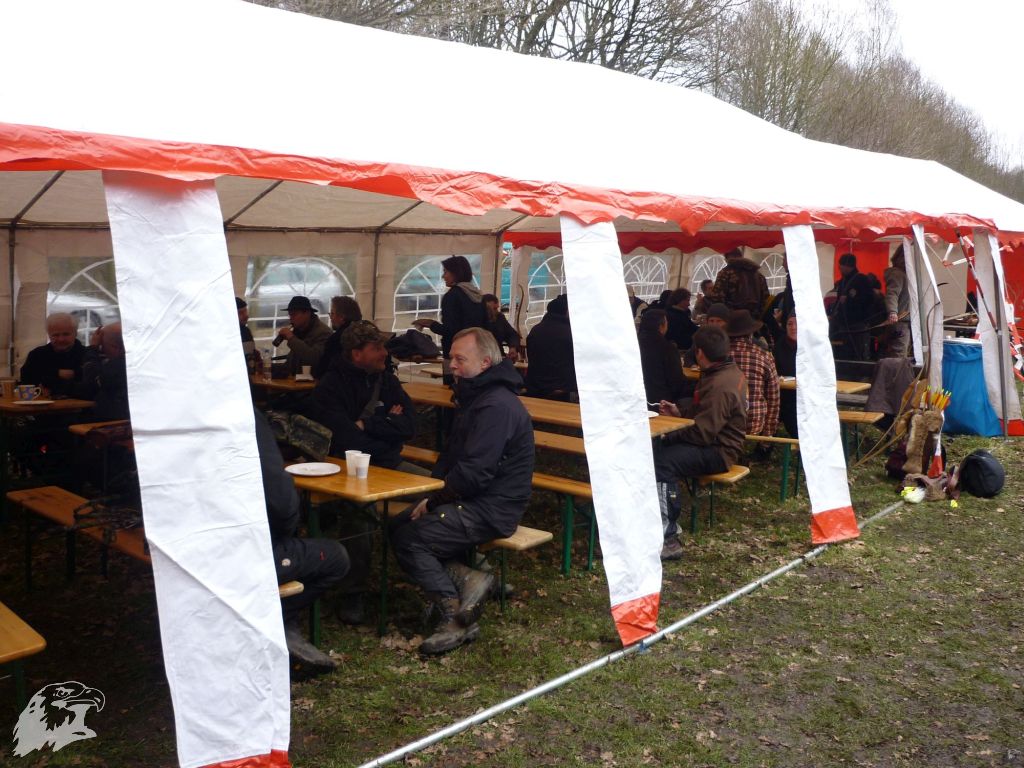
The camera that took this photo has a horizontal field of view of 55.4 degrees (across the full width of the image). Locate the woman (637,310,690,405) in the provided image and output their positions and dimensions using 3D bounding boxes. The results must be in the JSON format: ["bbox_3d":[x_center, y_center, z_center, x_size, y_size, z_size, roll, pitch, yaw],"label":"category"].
[{"bbox_3d":[1.255,0.070,7.833,0.520,1.316,0.750,7,10,38],"label":"woman"}]

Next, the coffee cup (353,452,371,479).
[{"bbox_3d":[-0.674,0.377,4.428,0.069,0.097,0.069,1,8,0],"label":"coffee cup"}]

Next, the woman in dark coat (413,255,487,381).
[{"bbox_3d":[-0.485,-0.232,8.041,0.520,1.670,0.500,4,9,30],"label":"woman in dark coat"}]

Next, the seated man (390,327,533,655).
[{"bbox_3d":[-0.211,0.428,4.305,0.720,1.360,0.540,-4,9,-28],"label":"seated man"}]

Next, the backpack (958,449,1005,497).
[{"bbox_3d":[3.625,0.646,7.531,0.300,0.330,0.240,-6,10,-36],"label":"backpack"}]

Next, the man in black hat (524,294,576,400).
[{"bbox_3d":[0.505,-0.065,8.341,0.600,1.421,0.780,6,10,33],"label":"man in black hat"}]

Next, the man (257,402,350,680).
[{"bbox_3d":[-0.901,0.501,3.791,0.780,1.350,0.560,-5,9,-33],"label":"man"}]

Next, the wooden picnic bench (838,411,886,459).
[{"bbox_3d":[2.094,0.401,8.601,2.200,0.470,0.250,7,11,39],"label":"wooden picnic bench"}]

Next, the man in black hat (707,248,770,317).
[{"bbox_3d":[2.324,-0.547,10.117,0.600,1.750,0.420,-3,8,-20],"label":"man in black hat"}]

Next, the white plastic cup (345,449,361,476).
[{"bbox_3d":[-0.680,0.337,4.164,0.071,0.097,0.071,0,8,0],"label":"white plastic cup"}]

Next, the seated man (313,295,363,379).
[{"bbox_3d":[-1.496,-0.047,8.213,0.750,1.385,0.550,-3,9,-22],"label":"seated man"}]

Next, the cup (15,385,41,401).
[{"bbox_3d":[-2.950,0.056,5.949,0.135,0.090,0.105,0,8,0],"label":"cup"}]

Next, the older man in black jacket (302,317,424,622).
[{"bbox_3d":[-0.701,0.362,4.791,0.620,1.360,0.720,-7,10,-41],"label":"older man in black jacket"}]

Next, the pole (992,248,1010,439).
[{"bbox_3d":[4.408,-0.457,8.905,0.045,1.900,0.045,-4,3,41],"label":"pole"}]

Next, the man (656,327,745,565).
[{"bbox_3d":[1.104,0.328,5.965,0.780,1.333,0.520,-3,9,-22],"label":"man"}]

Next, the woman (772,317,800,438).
[{"bbox_3d":[2.313,0.067,8.142,0.520,1.254,0.750,6,10,35],"label":"woman"}]

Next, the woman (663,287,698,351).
[{"bbox_3d":[1.726,-0.341,10.195,0.680,1.300,0.480,-7,10,-40],"label":"woman"}]

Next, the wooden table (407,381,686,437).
[{"bbox_3d":[0.034,0.530,6.497,2.300,0.770,0.500,7,10,38],"label":"wooden table"}]

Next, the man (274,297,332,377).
[{"bbox_3d":[-1.891,-0.087,8.542,0.750,1.364,0.550,-4,9,-28],"label":"man"}]

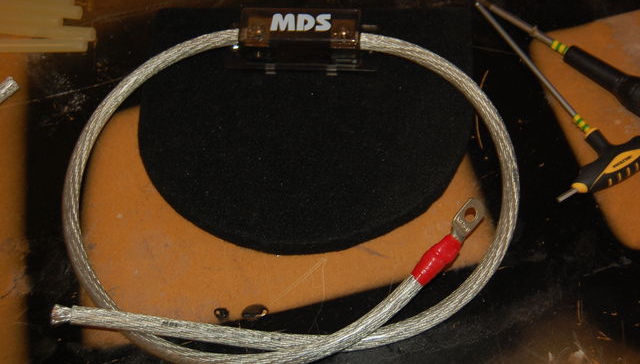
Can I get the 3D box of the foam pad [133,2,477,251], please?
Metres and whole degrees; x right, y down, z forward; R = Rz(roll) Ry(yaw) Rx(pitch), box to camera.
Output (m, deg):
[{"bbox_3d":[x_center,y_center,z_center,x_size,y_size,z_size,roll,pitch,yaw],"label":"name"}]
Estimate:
[{"bbox_3d":[-0.006,-0.049,0.628,0.273,0.014,0.230,0,57,0],"label":"foam pad"}]

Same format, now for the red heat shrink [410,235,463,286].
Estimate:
[{"bbox_3d":[0.082,0.054,0.560,0.017,0.015,0.043,38,65,22],"label":"red heat shrink"}]

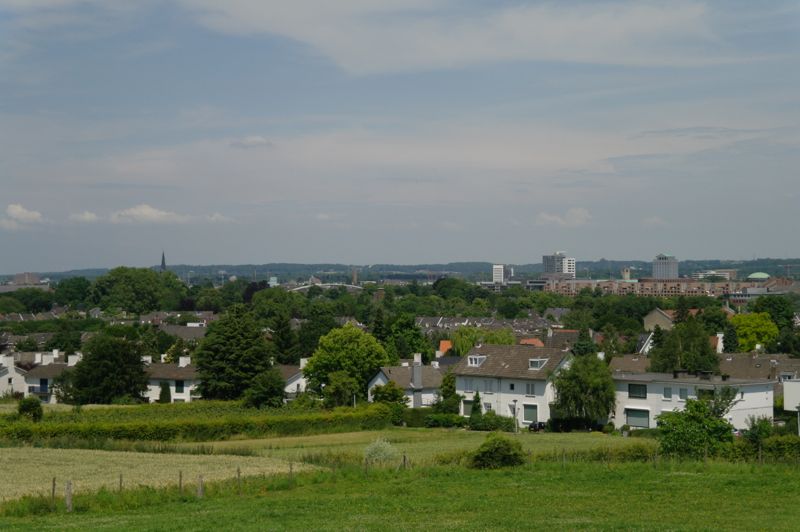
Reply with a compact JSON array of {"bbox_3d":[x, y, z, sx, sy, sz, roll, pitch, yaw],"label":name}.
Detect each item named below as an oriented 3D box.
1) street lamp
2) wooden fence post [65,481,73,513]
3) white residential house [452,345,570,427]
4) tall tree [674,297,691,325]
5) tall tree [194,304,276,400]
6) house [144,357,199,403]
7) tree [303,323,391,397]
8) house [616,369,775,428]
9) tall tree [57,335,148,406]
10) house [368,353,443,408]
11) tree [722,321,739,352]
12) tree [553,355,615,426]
[{"bbox_3d":[14.188,18.338,188.190,0.561,4.124,0.561,0,0,0],"label":"street lamp"},{"bbox_3d":[-12.543,8.748,58.140,0.214,1.224,0.214,0,0,0],"label":"wooden fence post"},{"bbox_3d":[16.116,15.504,202.368,15.504,10.200,9.792,0,0,40],"label":"white residential house"},{"bbox_3d":[78.056,14.159,423.300,4.284,11.463,4.284,0,0,0],"label":"tall tree"},{"bbox_3d":[-23.438,13.198,218.280,11.526,15.425,11.220,0,0,0],"label":"tall tree"},{"bbox_3d":[-35.496,17.952,236.640,10.710,8.160,8.670,0,0,27],"label":"house"},{"bbox_3d":[-7.765,14.378,218.280,12.240,12.656,11.730,0,0,0],"label":"tree"},{"bbox_3d":[36.720,17.034,194.616,16.320,6.834,12.546,0,0,40],"label":"house"},{"bbox_3d":[-41.794,15.165,215.220,12.750,11.083,11.730,0,0,0],"label":"tall tree"},{"bbox_3d":[0.918,16.320,211.650,10.200,8.364,8.160,0,0,-21],"label":"house"},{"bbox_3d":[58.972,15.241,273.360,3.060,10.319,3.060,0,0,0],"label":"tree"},{"bbox_3d":[22.846,15.658,190.740,7.650,9.279,7.446,0,0,0],"label":"tree"}]

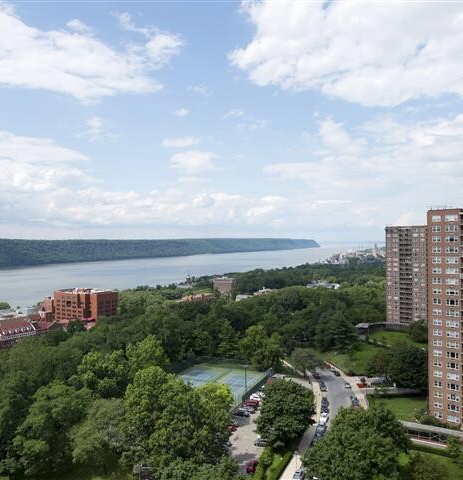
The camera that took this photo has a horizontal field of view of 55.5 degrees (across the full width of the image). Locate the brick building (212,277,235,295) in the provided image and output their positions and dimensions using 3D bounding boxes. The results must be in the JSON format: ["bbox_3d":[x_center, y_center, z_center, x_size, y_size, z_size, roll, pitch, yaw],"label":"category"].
[{"bbox_3d":[-8.200,63.400,592.000,25.000,22.000,23.000,0,-1,14],"label":"brick building"}]

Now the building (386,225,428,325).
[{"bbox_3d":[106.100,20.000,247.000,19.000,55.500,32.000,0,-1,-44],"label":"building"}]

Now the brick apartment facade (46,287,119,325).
[{"bbox_3d":[-127.400,57.300,383.000,52.000,26.000,28.000,0,-1,24],"label":"brick apartment facade"}]

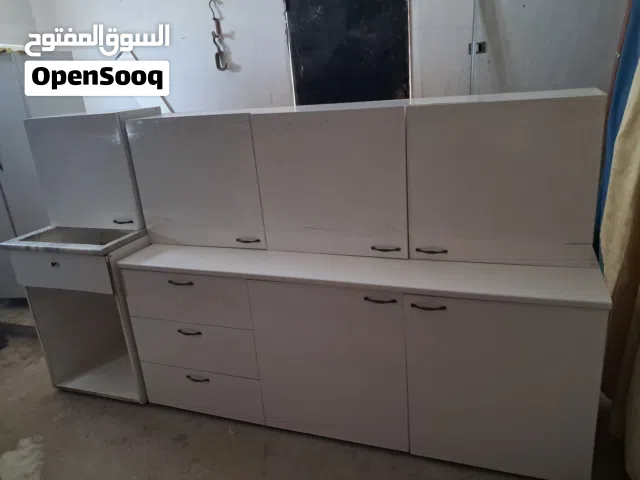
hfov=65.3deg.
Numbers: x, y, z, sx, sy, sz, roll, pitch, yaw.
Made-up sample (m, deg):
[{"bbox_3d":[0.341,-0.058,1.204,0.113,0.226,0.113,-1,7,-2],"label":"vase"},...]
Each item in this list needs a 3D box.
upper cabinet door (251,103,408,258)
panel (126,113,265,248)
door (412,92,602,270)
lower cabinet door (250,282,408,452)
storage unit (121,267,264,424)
[{"bbox_3d":[0.040,-0.221,2.003,0.630,0.584,0.024,3,20,21],"label":"upper cabinet door"},{"bbox_3d":[-0.547,-0.247,2.232,0.631,0.584,0.024,3,20,21],"label":"panel"},{"bbox_3d":[0.630,-0.194,1.772,0.638,0.584,0.024,3,20,21],"label":"door"},{"bbox_3d":[0.035,0.489,1.957,0.620,0.686,0.024,3,20,21],"label":"lower cabinet door"},{"bbox_3d":[-0.477,0.404,2.512,0.653,0.722,0.557,3,20,21],"label":"storage unit"}]

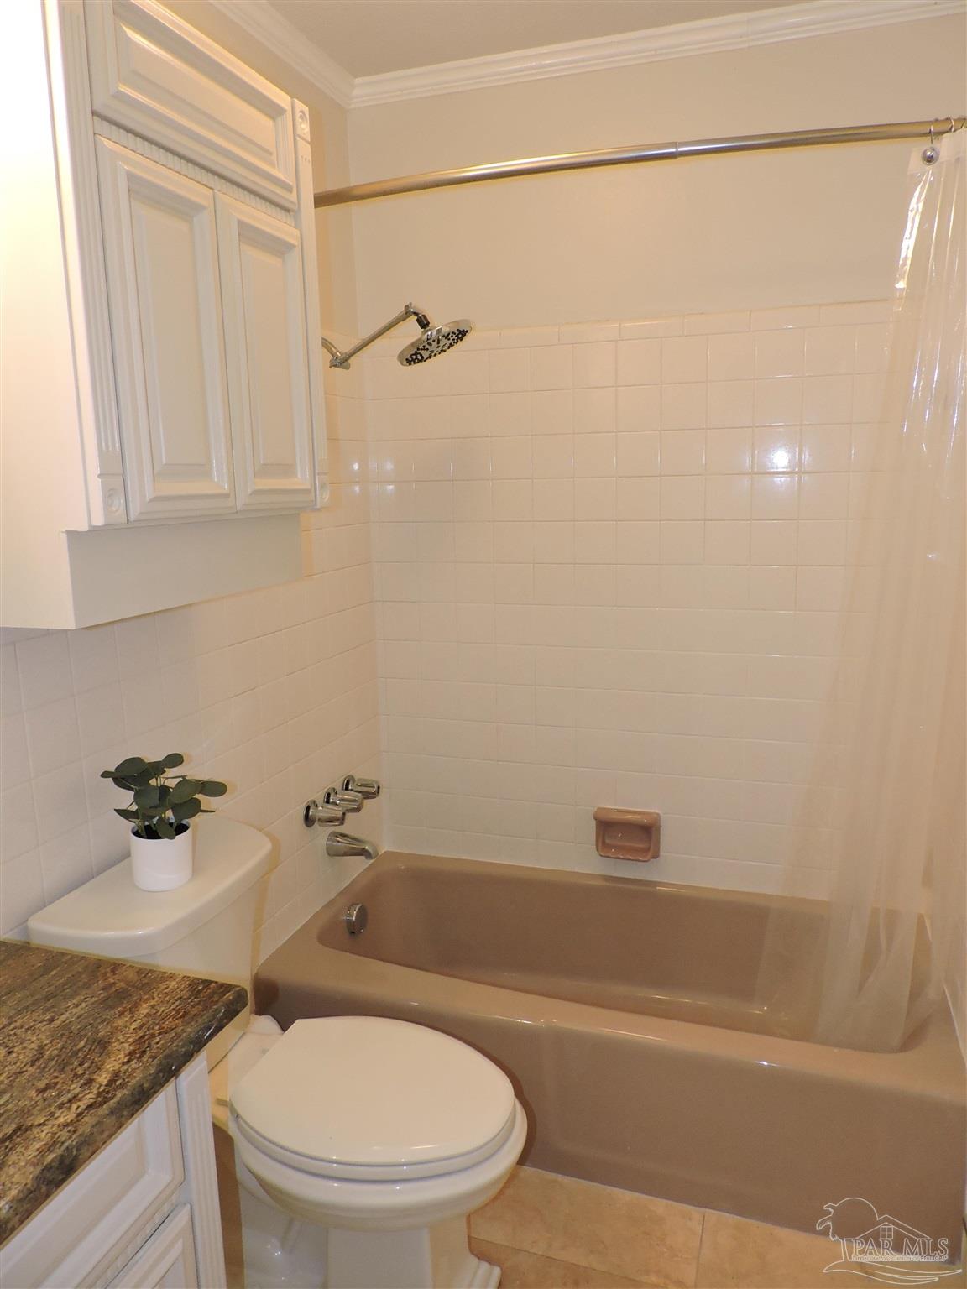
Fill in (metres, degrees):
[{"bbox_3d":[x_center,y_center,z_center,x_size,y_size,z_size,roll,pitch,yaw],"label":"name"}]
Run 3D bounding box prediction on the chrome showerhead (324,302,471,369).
[{"bbox_3d":[-0.228,-0.712,2.069,0.425,0.138,0.190,2,11,18],"label":"chrome showerhead"}]

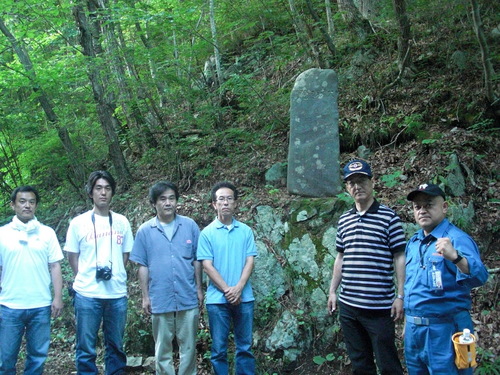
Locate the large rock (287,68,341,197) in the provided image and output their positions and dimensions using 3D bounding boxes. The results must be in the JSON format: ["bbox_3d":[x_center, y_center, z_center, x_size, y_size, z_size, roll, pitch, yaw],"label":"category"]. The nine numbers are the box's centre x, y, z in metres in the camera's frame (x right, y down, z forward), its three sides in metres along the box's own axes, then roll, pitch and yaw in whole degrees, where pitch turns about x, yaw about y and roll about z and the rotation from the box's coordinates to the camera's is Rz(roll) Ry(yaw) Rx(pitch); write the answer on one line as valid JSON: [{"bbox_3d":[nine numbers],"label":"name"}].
[{"bbox_3d":[0.675,-0.570,5.500,0.550,1.360,0.200,0,-3,2],"label":"large rock"}]

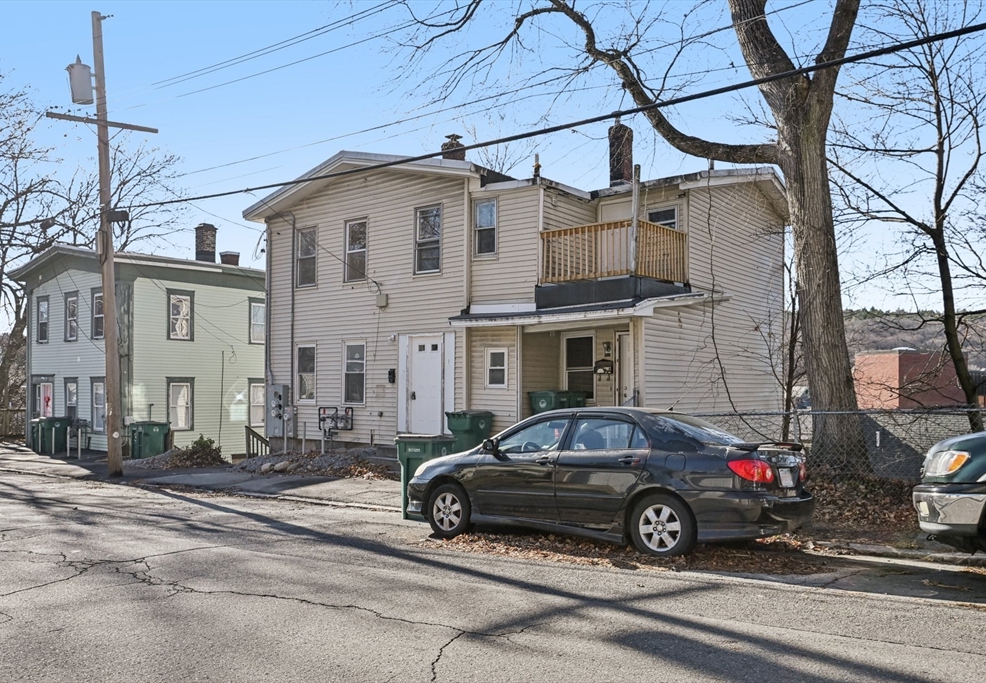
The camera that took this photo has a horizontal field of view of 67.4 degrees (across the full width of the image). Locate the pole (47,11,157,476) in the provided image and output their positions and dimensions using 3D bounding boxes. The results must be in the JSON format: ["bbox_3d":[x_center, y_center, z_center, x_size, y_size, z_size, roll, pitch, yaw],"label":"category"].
[{"bbox_3d":[-8.990,-2.360,17.200,2.430,10.900,0.600,-1,-4,-44],"label":"pole"}]

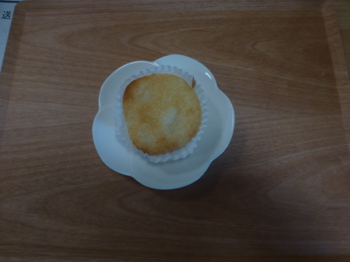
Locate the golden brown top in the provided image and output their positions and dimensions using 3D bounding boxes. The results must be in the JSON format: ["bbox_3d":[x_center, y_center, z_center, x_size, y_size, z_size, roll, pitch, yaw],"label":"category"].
[{"bbox_3d":[-0.011,-0.012,0.221,0.067,0.038,0.070,0,73,-1],"label":"golden brown top"}]

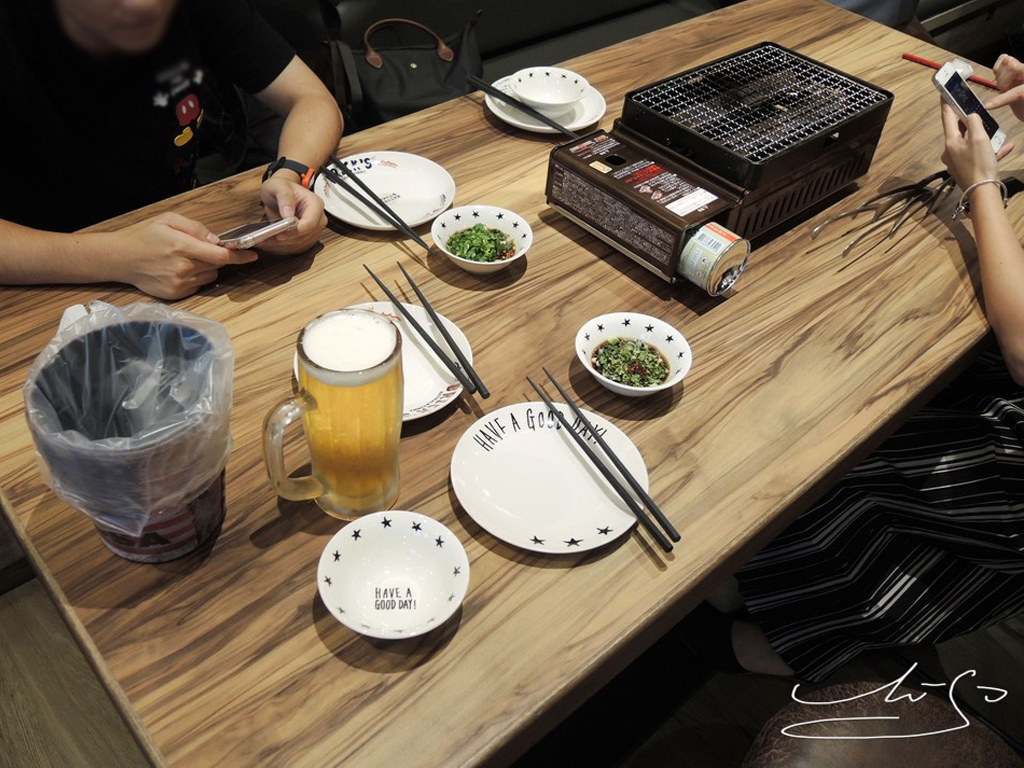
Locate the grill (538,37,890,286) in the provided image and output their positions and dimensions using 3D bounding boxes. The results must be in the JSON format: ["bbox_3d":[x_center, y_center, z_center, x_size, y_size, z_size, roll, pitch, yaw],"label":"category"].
[{"bbox_3d":[0.258,-0.290,1.040,0.398,0.138,0.208,-30,54,-31],"label":"grill"}]

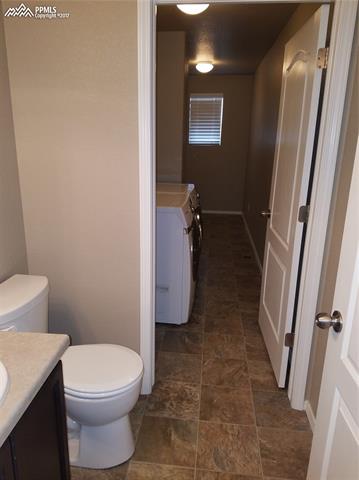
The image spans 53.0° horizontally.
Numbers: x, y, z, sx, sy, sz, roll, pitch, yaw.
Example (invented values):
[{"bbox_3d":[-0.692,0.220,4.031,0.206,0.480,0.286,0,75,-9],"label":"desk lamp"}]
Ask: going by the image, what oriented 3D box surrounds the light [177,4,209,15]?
[{"bbox_3d":[0.104,-1.743,2.650,0.270,0.130,0.270,3,17,5],"label":"light"}]

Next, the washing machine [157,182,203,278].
[{"bbox_3d":[-0.166,-0.070,3.744,0.790,0.960,0.686,3,17,5],"label":"washing machine"}]

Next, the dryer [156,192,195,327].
[{"bbox_3d":[-0.232,0.123,3.085,0.790,0.960,0.686,3,17,5],"label":"dryer"}]

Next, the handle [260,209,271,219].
[{"bbox_3d":[0.627,-0.190,2.611,0.070,0.065,0.065,2,16,3],"label":"handle"}]

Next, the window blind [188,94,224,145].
[{"bbox_3d":[0.479,-2.148,6.483,0.600,0.870,0.050,3,17,5],"label":"window blind"}]

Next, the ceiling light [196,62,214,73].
[{"bbox_3d":[0.364,-2.486,5.180,0.270,0.130,0.270,3,17,5],"label":"ceiling light"}]

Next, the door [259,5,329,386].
[{"bbox_3d":[0.663,-0.190,2.272,0.035,2.032,0.771,2,16,3],"label":"door"}]

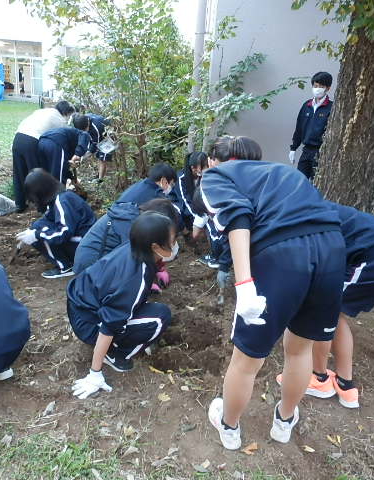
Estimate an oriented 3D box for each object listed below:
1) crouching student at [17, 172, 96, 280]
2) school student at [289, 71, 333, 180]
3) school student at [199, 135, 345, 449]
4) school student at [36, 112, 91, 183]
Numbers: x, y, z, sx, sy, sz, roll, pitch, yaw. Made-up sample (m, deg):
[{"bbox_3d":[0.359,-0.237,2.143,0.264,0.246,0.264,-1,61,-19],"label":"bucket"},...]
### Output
[{"bbox_3d":[-0.952,-0.141,3.209,0.620,0.800,0.460,-1,20,-17],"label":"crouching student"},{"bbox_3d":[1.360,-0.953,4.815,0.500,1.650,0.310,13,21,24],"label":"school student"},{"bbox_3d":[0.312,0.206,2.053,0.480,1.260,0.760,-5,21,-21],"label":"school student"},{"bbox_3d":[-1.336,-0.833,4.931,0.750,1.060,0.460,-12,24,-38],"label":"school student"}]

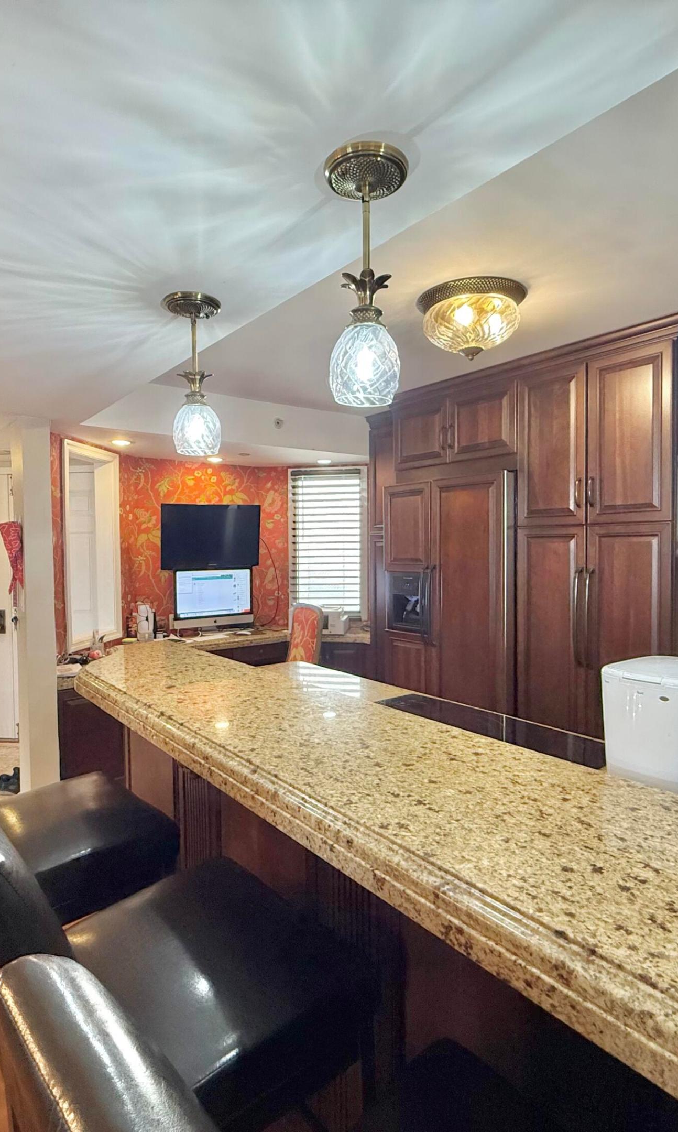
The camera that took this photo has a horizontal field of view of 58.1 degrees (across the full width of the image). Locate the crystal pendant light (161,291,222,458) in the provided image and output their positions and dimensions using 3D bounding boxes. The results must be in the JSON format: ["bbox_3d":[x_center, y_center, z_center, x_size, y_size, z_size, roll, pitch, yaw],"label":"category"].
[{"bbox_3d":[-0.425,-0.552,1.801,0.164,0.440,0.164,-2,2,-38],"label":"crystal pendant light"}]

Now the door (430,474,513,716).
[{"bbox_3d":[0.764,0.363,3.491,0.110,1.735,0.522,-2,2,-39],"label":"door"}]

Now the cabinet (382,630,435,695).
[{"bbox_3d":[0.657,0.765,4.193,0.499,0.701,0.491,-2,2,-38],"label":"cabinet"}]

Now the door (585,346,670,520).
[{"bbox_3d":[1.365,-0.609,2.885,0.029,0.791,0.400,-2,2,-38],"label":"door"}]

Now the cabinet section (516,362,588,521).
[{"bbox_3d":[1.100,-0.603,3.144,0.022,0.781,0.388,-2,2,-39],"label":"cabinet section"}]

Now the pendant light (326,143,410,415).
[{"bbox_3d":[0.053,-0.514,1.120,0.153,0.419,0.153,0,2,0],"label":"pendant light"}]

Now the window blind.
[{"bbox_3d":[-0.105,-0.202,5.284,0.641,1.271,0.060,0,2,6],"label":"window blind"}]

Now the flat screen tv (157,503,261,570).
[{"bbox_3d":[-1.029,-0.239,4.940,0.875,0.503,0.060,-2,6,-39],"label":"flat screen tv"}]

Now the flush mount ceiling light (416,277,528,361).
[{"bbox_3d":[0.553,-0.986,2.551,0.450,0.248,0.450,0,2,0],"label":"flush mount ceiling light"}]

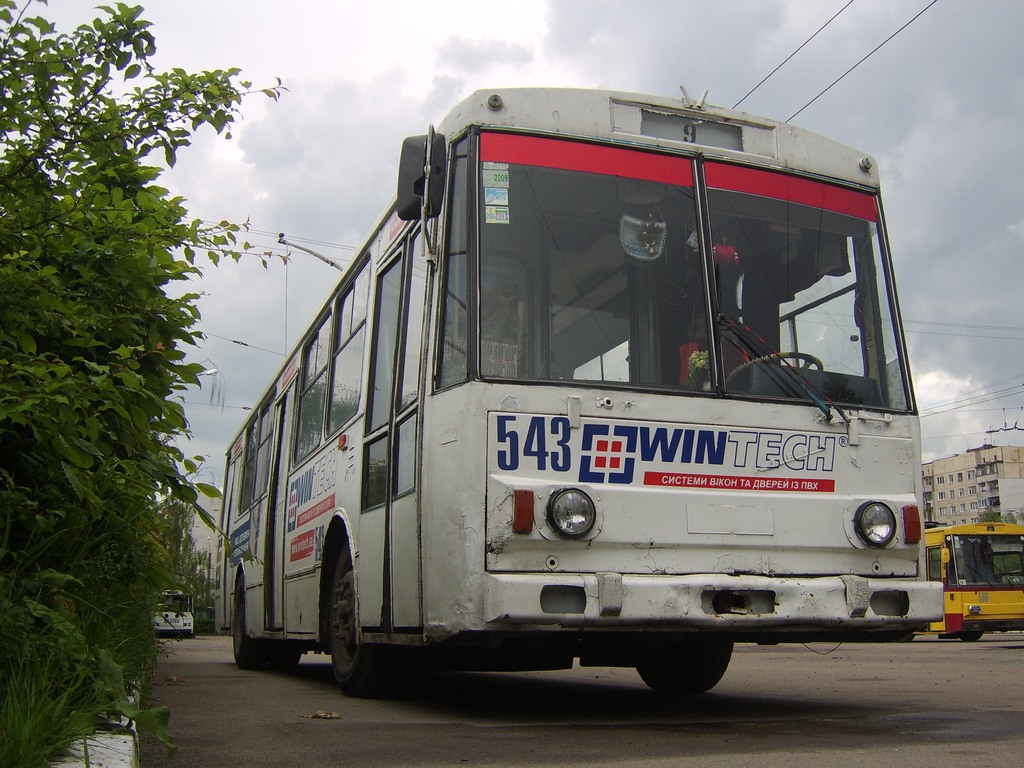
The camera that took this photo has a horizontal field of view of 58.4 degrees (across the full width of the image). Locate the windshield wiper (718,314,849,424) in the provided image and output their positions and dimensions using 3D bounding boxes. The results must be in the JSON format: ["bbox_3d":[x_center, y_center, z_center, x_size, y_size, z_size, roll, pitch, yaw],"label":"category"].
[{"bbox_3d":[1.283,-0.051,4.314,0.800,0.140,0.090,39,-24,-8],"label":"windshield wiper"}]

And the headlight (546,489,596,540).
[{"bbox_3d":[0.238,0.525,3.737,0.205,0.205,0.100,5,-16,-20],"label":"headlight"}]

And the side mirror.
[{"bbox_3d":[-0.420,-0.967,4.252,0.210,0.400,0.110,-4,-15,14],"label":"side mirror"}]

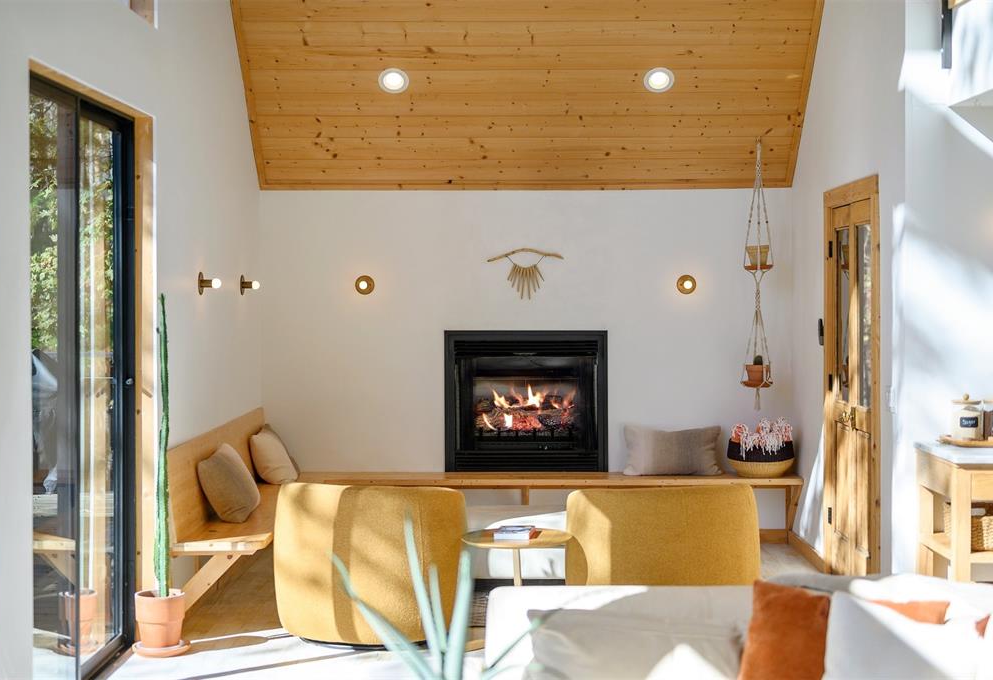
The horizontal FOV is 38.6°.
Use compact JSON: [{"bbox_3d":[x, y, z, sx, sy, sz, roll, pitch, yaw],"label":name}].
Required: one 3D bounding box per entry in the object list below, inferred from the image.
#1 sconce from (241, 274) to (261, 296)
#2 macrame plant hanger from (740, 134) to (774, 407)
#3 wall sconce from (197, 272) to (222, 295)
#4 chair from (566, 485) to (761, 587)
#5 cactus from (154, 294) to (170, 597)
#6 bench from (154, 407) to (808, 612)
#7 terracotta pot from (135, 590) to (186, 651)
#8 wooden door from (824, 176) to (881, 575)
[{"bbox_3d":[-1.435,-0.319,8.306,0.110,0.121,0.121,0,2,1],"label":"sconce"},{"bbox_3d":[1.574,-0.397,8.591,0.200,1.630,0.200,0,2,1],"label":"macrame plant hanger"},{"bbox_3d":[-1.454,-0.286,7.231,0.110,0.121,0.121,0,2,1],"label":"wall sconce"},{"bbox_3d":[0.771,0.995,6.551,0.850,0.730,0.800,-1,2,-19],"label":"chair"},{"bbox_3d":[-1.480,0.460,6.271,0.080,1.320,0.080,0,2,1],"label":"cactus"},{"bbox_3d":[0.168,0.892,7.681,3.320,0.860,2.450,0,2,1],"label":"bench"},{"bbox_3d":[-1.491,1.249,6.300,0.225,0.250,0.225,0,2,0],"label":"terracotta pot"},{"bbox_3d":[1.840,0.265,7.261,0.090,2.112,1.168,0,2,1],"label":"wooden door"}]

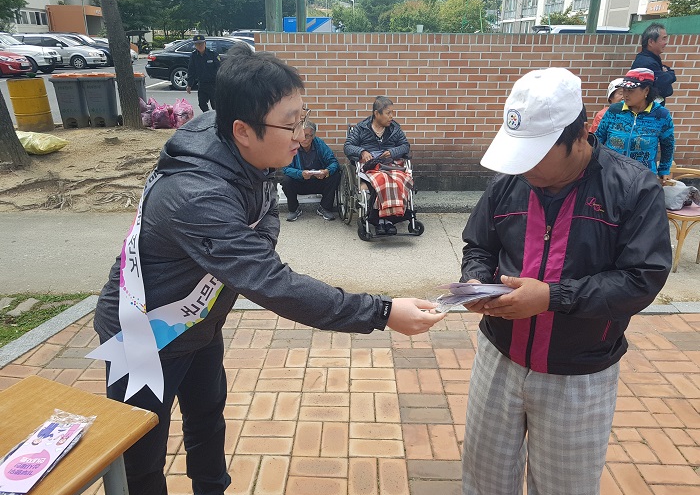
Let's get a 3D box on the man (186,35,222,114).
[{"bbox_3d":[-2.708,-3.151,10.042,0.560,1.680,0.360,1,21,3],"label":"man"}]

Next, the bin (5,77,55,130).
[{"bbox_3d":[-5.891,-2.649,9.696,0.590,0.885,0.590,0,21,0],"label":"bin"}]

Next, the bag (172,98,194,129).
[{"bbox_3d":[-3.216,-2.608,10.148,0.400,0.550,0.380,0,21,0],"label":"bag"}]

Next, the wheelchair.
[{"bbox_3d":[0.275,-0.597,4.621,0.610,0.900,0.950,-5,22,-13],"label":"wheelchair"}]

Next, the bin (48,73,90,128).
[{"bbox_3d":[-5.251,-2.821,10.079,0.500,0.940,0.540,0,21,0],"label":"bin"}]

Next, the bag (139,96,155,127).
[{"bbox_3d":[-3.932,-2.585,10.104,0.380,0.540,0.380,0,21,0],"label":"bag"}]

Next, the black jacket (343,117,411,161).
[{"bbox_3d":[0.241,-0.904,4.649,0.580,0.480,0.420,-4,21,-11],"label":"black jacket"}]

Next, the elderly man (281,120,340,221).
[{"bbox_3d":[-0.363,-0.789,5.171,0.580,0.900,0.700,0,21,0],"label":"elderly man"}]

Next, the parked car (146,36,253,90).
[{"bbox_3d":[-3.680,-5.608,15.954,4.880,1.480,1.860,-1,21,-3],"label":"parked car"}]

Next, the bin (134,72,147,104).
[{"bbox_3d":[-4.221,-2.824,10.098,0.500,0.940,0.540,0,21,0],"label":"bin"}]

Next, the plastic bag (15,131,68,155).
[{"bbox_3d":[-4.633,-1.575,7.814,0.880,0.290,0.500,0,21,0],"label":"plastic bag"}]

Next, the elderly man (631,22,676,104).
[{"bbox_3d":[2.745,-1.205,4.952,0.420,1.690,0.520,7,22,17],"label":"elderly man"}]

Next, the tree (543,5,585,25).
[{"bbox_3d":[10.590,-10.333,26.024,2.300,2.950,2.300,0,21,0],"label":"tree"}]

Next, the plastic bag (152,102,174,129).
[{"bbox_3d":[-3.552,-2.548,10.052,0.430,0.460,0.420,0,21,0],"label":"plastic bag"}]

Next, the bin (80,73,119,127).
[{"bbox_3d":[-4.796,-2.810,10.090,0.500,0.970,0.570,-3,22,-6],"label":"bin"}]

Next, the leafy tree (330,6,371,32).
[{"bbox_3d":[0.027,-14.056,35.311,3.000,4.000,3.000,0,21,0],"label":"leafy tree"}]

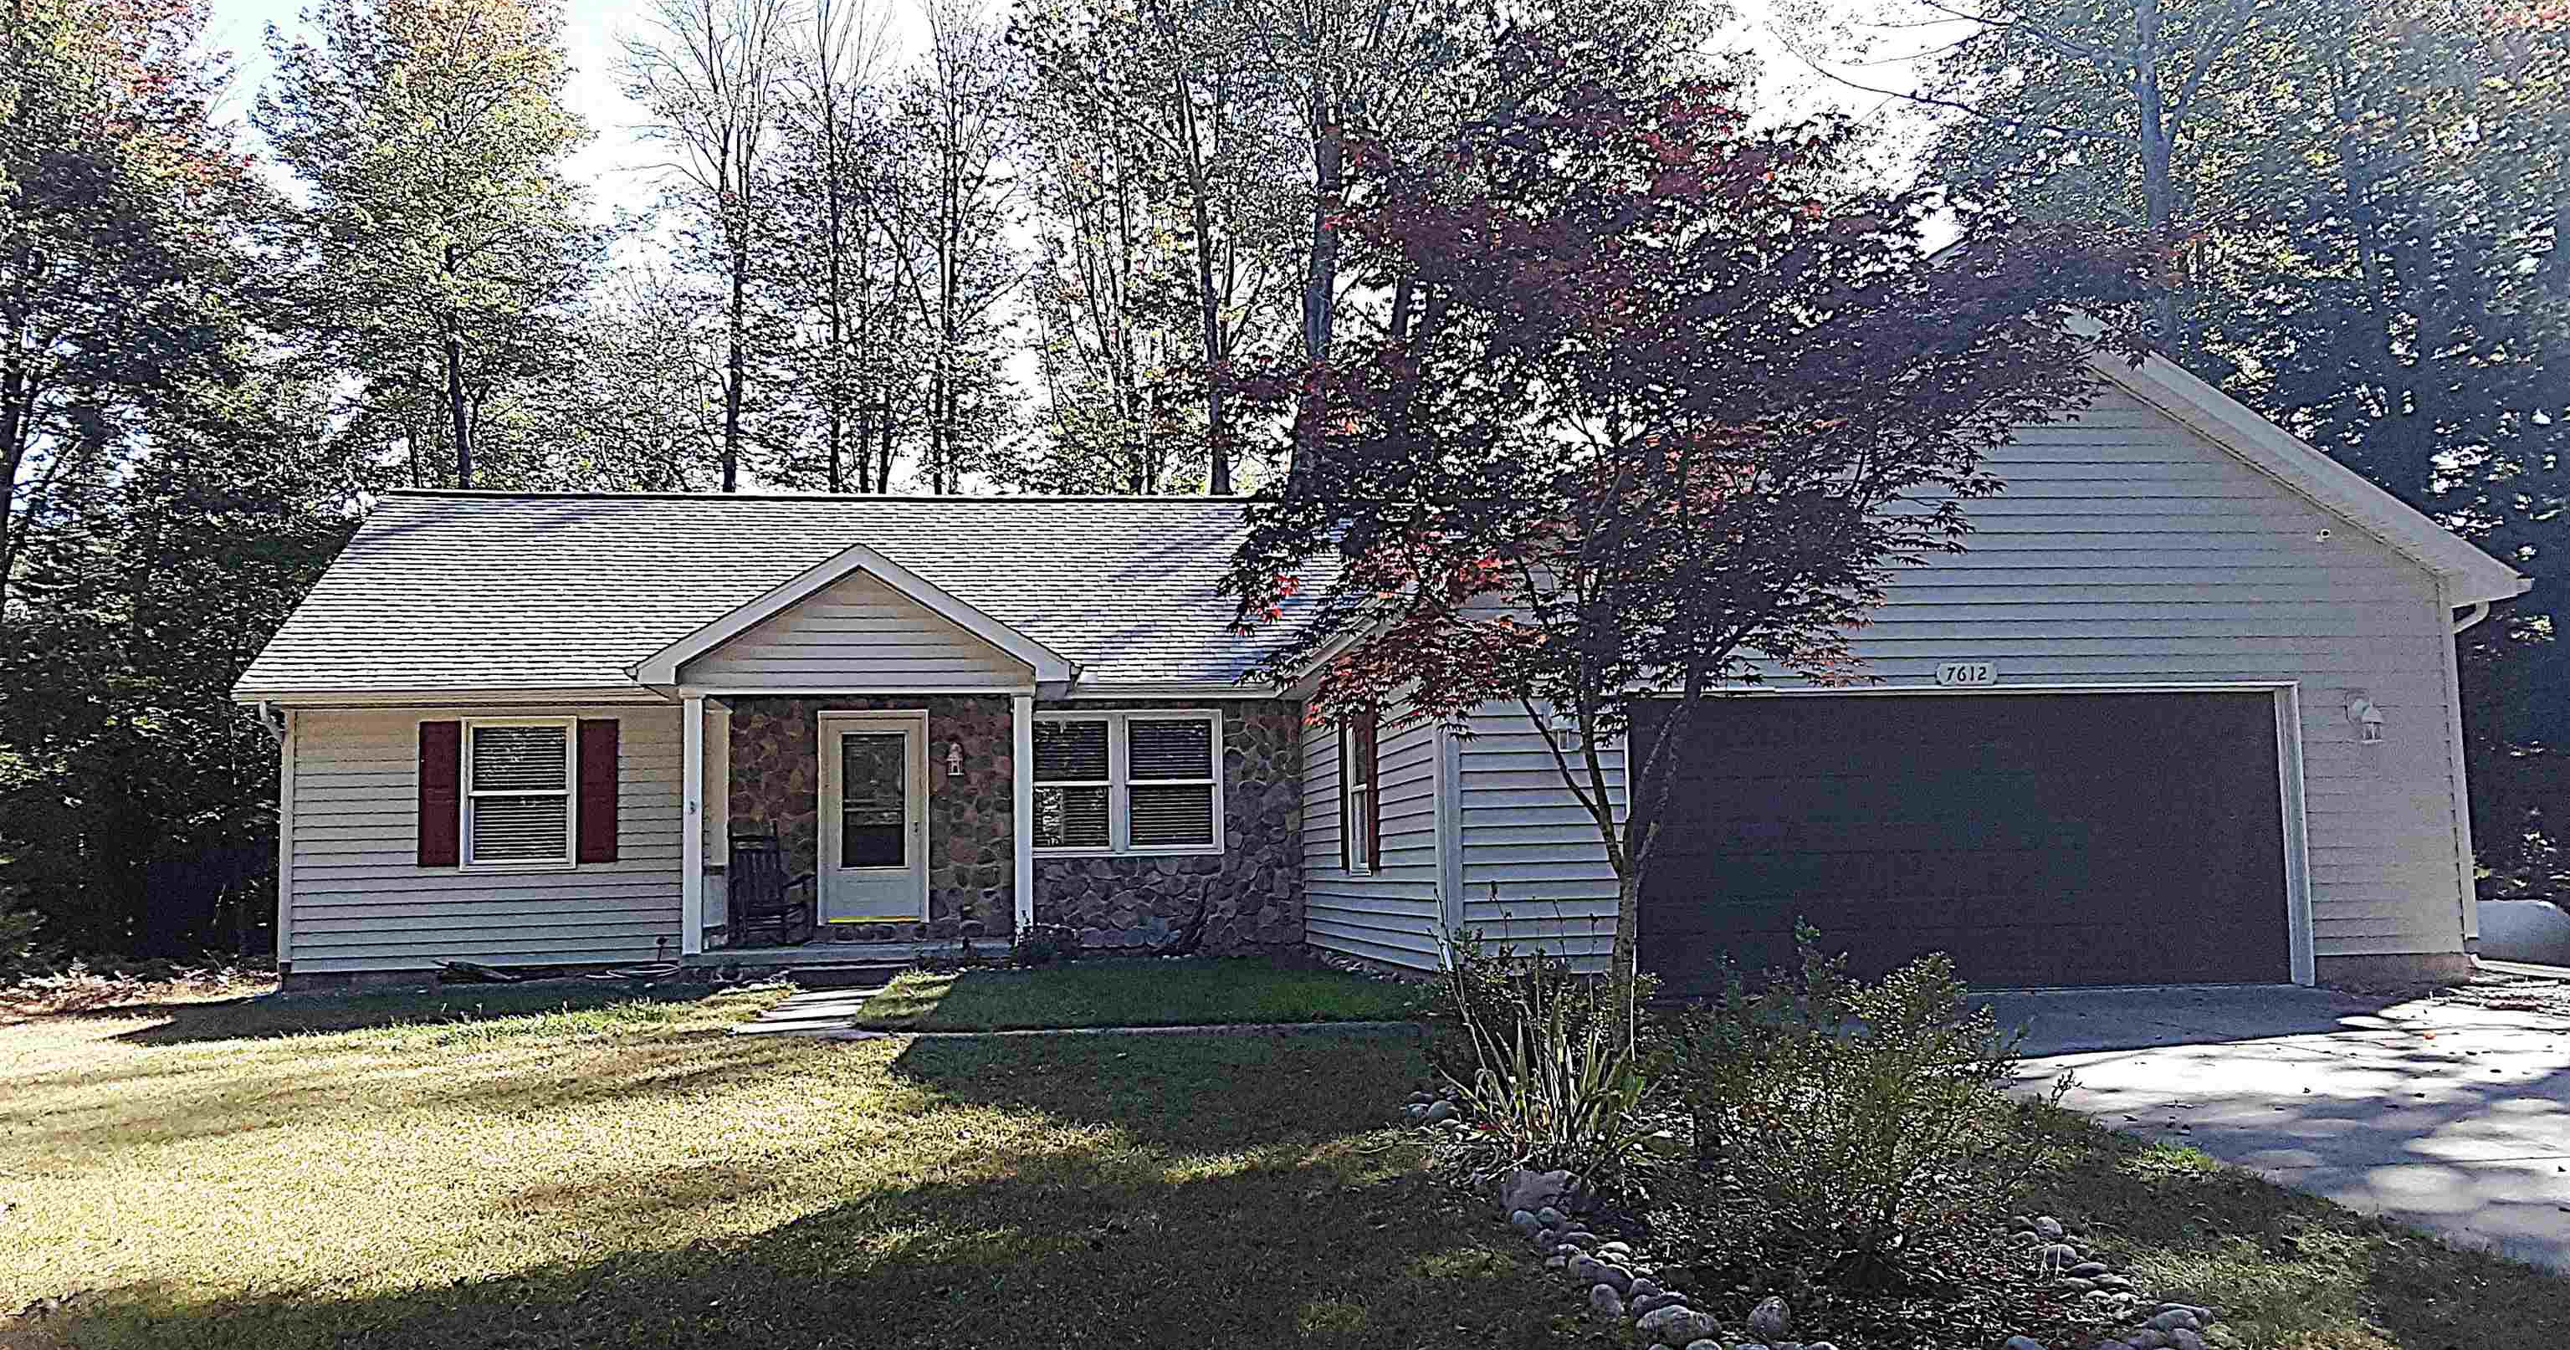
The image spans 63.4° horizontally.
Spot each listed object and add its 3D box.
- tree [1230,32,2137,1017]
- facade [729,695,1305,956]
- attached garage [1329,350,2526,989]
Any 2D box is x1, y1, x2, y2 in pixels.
[{"bbox_3d":[2.085,-0.595,10.222,4.503,5.240,4.100,0,-5,-7],"label":"tree"},{"bbox_3d":[-2.724,1.610,21.421,5.920,2.630,0.300,0,-5,-7],"label":"facade"},{"bbox_3d":[4.394,-0.014,18.335,8.200,5.300,7.800,0,-5,-7],"label":"attached garage"}]

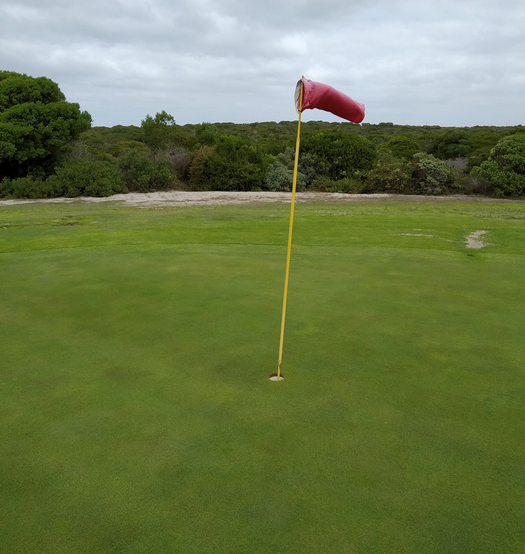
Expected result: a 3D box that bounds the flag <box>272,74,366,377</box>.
[{"bbox_3d":[0.381,-0.268,3.572,0.600,2.050,0.240,-4,15,-15],"label":"flag"}]

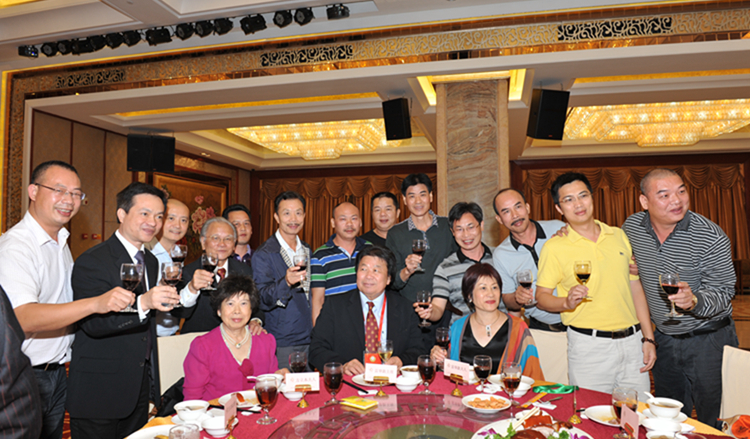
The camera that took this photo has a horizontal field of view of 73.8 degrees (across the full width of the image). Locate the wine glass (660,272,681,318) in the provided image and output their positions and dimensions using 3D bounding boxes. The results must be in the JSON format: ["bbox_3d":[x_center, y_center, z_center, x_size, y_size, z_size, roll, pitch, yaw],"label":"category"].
[{"bbox_3d":[1.109,0.284,1.870,0.068,0.160,0.068,-5,-1,0],"label":"wine glass"}]

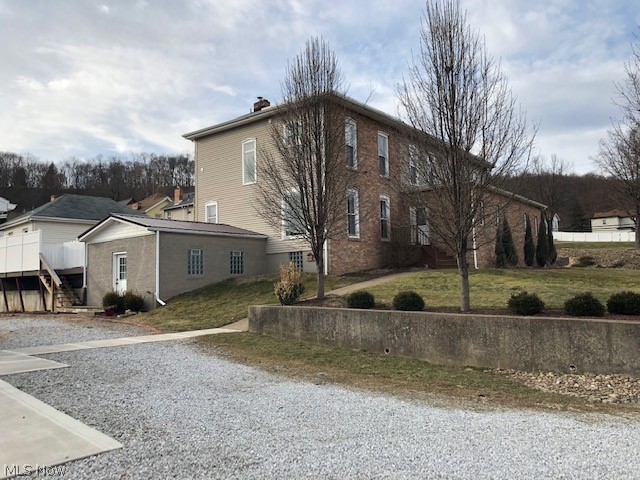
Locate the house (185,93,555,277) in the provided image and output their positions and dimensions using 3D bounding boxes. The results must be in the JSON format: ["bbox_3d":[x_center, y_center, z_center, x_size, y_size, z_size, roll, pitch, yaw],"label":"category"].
[{"bbox_3d":[4.553,-1.821,32.065,13.396,8.569,20.882,-5,-6,38],"label":"house"}]

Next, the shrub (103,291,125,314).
[{"bbox_3d":[-8.337,2.473,20.900,0.888,0.868,0.880,-1,-5,0],"label":"shrub"}]

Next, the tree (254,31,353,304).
[{"bbox_3d":[-0.386,-1.807,12.900,2.492,6.528,2.492,-1,-5,0],"label":"tree"}]

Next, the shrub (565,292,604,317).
[{"bbox_3d":[3.627,0.885,7.100,0.549,0.329,0.560,-1,-5,0],"label":"shrub"}]

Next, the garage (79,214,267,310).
[{"bbox_3d":[-6.530,1.020,23.550,5.450,3.900,6.300,-6,-6,38],"label":"garage"}]

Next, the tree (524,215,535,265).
[{"bbox_3d":[12.326,0.000,30.423,0.617,3.115,0.617,-1,-5,0],"label":"tree"}]

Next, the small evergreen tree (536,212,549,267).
[{"bbox_3d":[14.061,-0.032,32.643,0.757,3.405,0.757,-1,-5,0],"label":"small evergreen tree"}]

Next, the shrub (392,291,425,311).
[{"bbox_3d":[1.667,1.144,9.750,0.603,0.386,0.600,-1,-5,0],"label":"shrub"}]

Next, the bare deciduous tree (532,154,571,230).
[{"bbox_3d":[24.701,-4.143,55.000,4.037,9.880,4.037,-1,-5,0],"label":"bare deciduous tree"}]

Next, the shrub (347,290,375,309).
[{"bbox_3d":[0.841,1.241,10.750,0.581,0.384,0.580,-1,-5,0],"label":"shrub"}]

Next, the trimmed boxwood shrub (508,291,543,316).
[{"bbox_3d":[3.156,0.983,7.950,0.584,0.384,0.580,-1,-5,0],"label":"trimmed boxwood shrub"}]

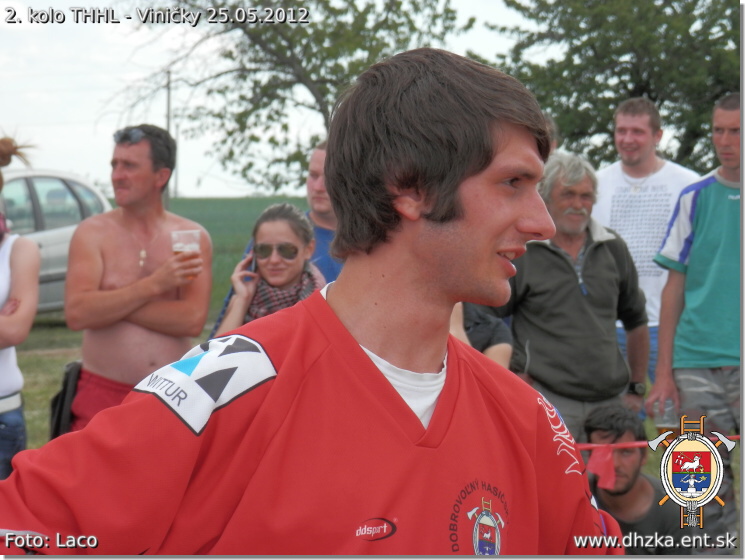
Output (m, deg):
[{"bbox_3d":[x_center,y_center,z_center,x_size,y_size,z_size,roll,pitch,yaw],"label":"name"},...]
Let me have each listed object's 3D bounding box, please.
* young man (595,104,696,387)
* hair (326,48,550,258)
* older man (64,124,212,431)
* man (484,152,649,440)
[{"bbox_3d":[0.941,0.274,12.121,0.520,1.800,0.330,0,1,10],"label":"young man"},{"bbox_3d":[0.064,-0.123,3.430,0.215,0.205,0.190,0,1,10],"label":"hair"},{"bbox_3d":[-0.704,0.400,10.620,0.480,1.740,0.360,0,1,1],"label":"older man"},{"bbox_3d":[0.609,0.441,10.920,0.520,1.680,0.340,0,1,-10],"label":"man"}]

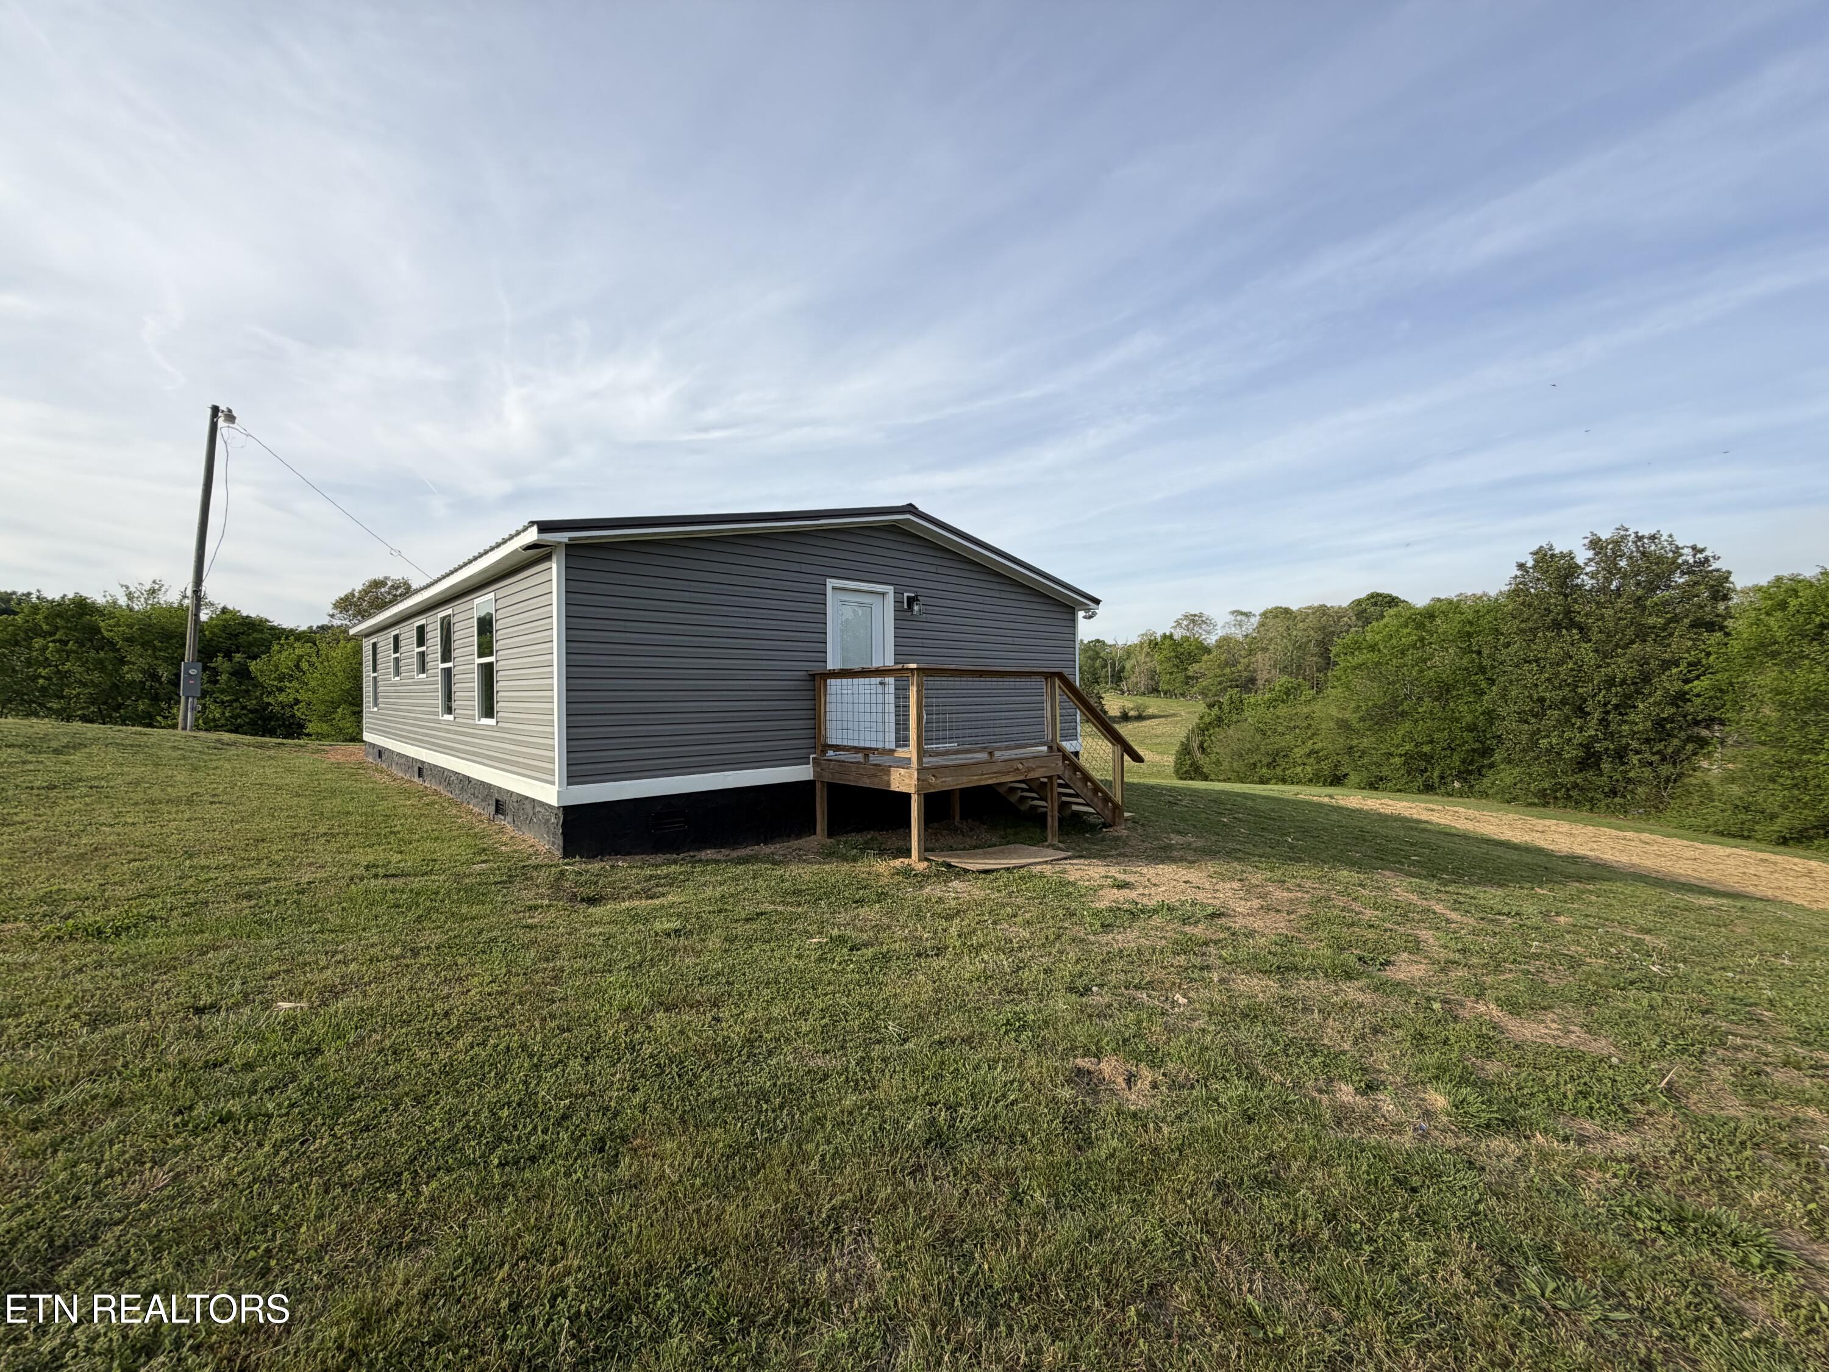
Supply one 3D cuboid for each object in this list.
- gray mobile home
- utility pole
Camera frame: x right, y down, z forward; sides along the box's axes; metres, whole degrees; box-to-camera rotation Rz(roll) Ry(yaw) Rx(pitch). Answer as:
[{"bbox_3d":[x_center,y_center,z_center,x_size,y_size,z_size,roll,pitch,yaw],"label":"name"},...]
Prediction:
[{"bbox_3d":[-4.753,-0.142,14.473,8.750,4.080,14.970,0,-1,-43],"label":"gray mobile home"},{"bbox_3d":[-17.117,-2.890,17.896,0.450,7.940,0.400,1,-4,22],"label":"utility pole"}]

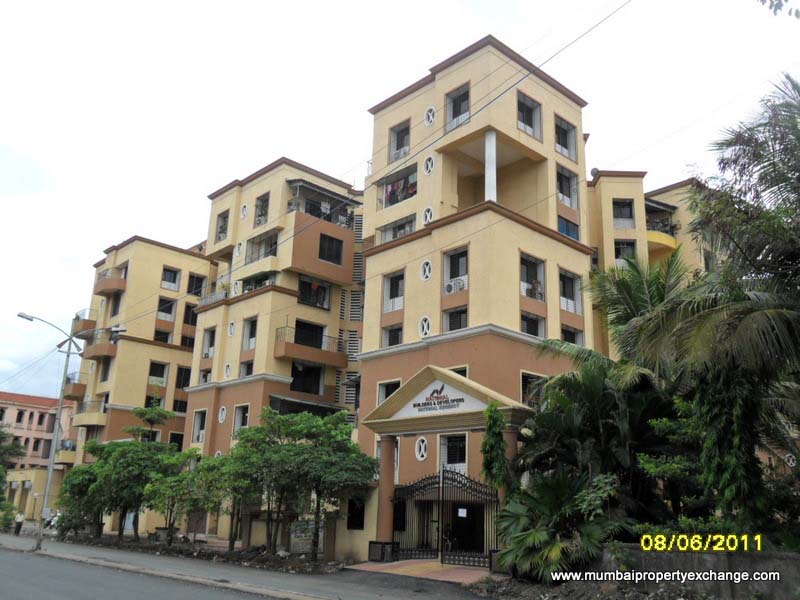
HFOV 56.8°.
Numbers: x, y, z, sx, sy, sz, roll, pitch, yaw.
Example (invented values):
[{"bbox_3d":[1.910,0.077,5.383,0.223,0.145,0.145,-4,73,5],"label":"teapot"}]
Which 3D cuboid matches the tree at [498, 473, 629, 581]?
[{"bbox_3d":[4.852,6.736,22.099,3.796,3.087,3.416,-2,-17,12],"label":"tree"}]

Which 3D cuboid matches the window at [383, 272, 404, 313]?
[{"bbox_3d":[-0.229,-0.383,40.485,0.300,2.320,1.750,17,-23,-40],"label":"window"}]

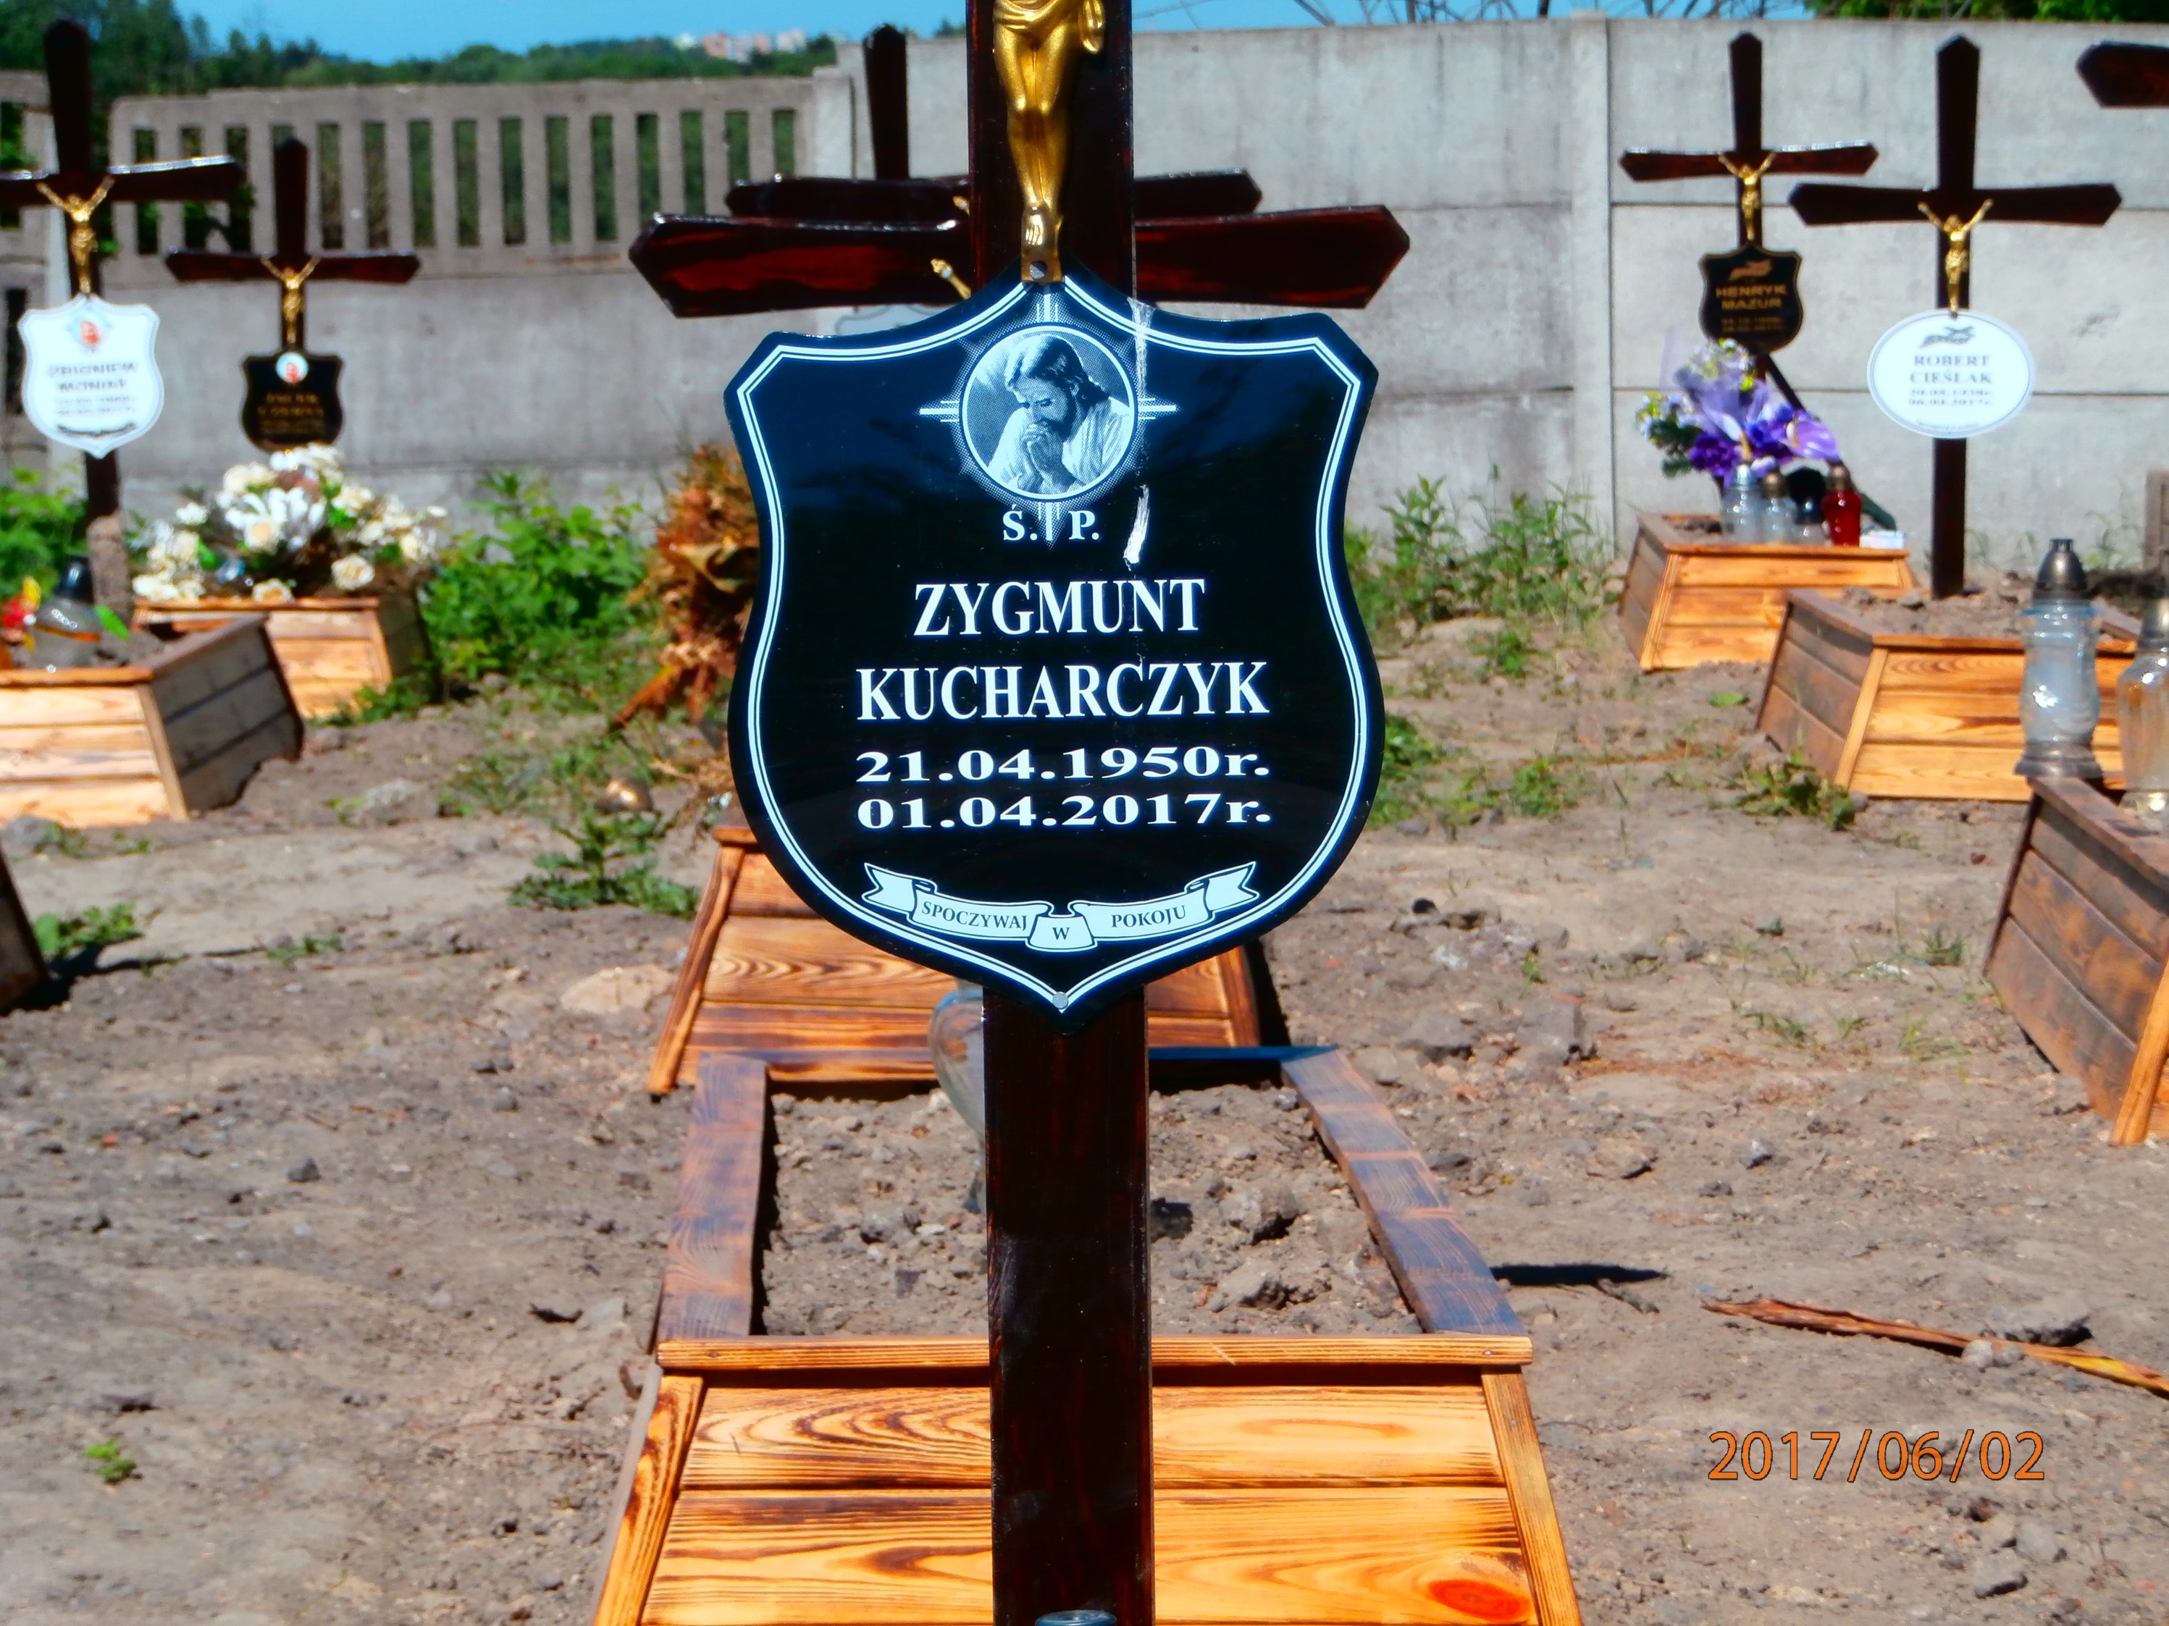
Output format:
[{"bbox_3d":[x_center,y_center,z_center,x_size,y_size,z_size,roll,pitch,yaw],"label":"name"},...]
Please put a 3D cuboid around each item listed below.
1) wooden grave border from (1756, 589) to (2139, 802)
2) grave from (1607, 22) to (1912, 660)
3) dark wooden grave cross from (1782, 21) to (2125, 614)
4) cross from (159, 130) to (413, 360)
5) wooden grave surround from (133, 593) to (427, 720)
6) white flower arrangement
[{"bbox_3d":[1.654,-0.224,12.784,0.655,0.285,1.670,-1,5,1],"label":"wooden grave border"},{"bbox_3d":[1.590,-1.113,16.120,0.660,1.453,1.640,-1,5,2],"label":"grave"},{"bbox_3d":[1.668,-0.953,13.200,0.636,1.080,0.090,-1,5,1],"label":"dark wooden grave cross"},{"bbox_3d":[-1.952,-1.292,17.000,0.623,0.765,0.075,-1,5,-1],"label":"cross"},{"bbox_3d":[-1.876,-0.405,16.274,0.645,0.280,1.650,-1,5,-1],"label":"wooden grave surround"},{"bbox_3d":[-1.849,-0.675,16.000,0.730,0.370,0.500,-1,5,-1],"label":"white flower arrangement"}]

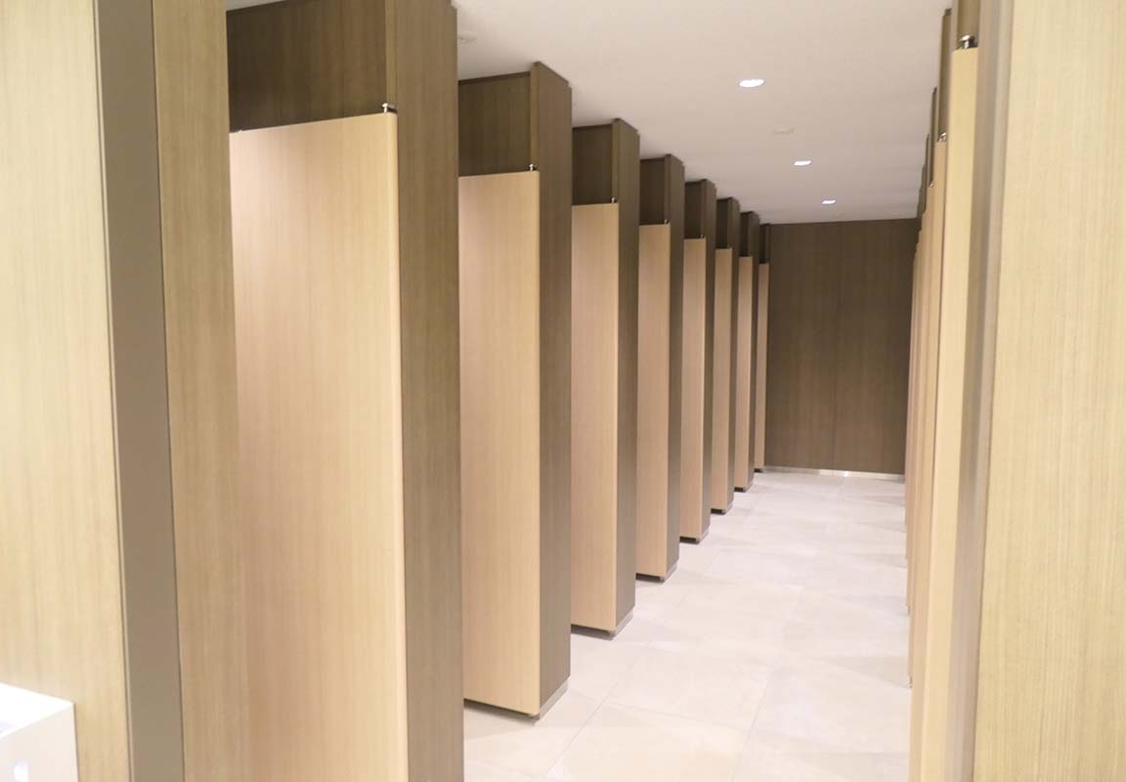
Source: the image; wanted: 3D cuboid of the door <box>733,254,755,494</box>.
[{"bbox_3d":[1.428,-0.163,7.264,0.600,2.120,0.045,2,6,23],"label":"door"}]

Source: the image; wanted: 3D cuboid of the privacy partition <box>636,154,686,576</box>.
[{"bbox_3d":[0.280,-0.138,4.992,0.900,2.540,0.320,2,6,23],"label":"privacy partition"}]

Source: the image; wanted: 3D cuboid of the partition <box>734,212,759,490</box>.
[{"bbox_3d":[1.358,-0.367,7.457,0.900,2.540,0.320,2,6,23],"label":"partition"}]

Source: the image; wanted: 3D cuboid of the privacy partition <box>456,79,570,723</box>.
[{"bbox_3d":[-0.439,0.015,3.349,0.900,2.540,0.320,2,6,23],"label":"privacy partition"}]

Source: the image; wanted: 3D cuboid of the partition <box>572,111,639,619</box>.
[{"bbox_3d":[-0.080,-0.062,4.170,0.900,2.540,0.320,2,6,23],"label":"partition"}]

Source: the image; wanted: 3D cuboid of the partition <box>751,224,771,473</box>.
[{"bbox_3d":[1.691,-0.439,8.219,0.900,2.540,0.150,2,6,23],"label":"partition"}]

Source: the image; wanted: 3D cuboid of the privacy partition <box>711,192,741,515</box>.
[{"bbox_3d":[0.999,-0.291,6.635,0.900,2.540,0.320,2,6,23],"label":"privacy partition"}]

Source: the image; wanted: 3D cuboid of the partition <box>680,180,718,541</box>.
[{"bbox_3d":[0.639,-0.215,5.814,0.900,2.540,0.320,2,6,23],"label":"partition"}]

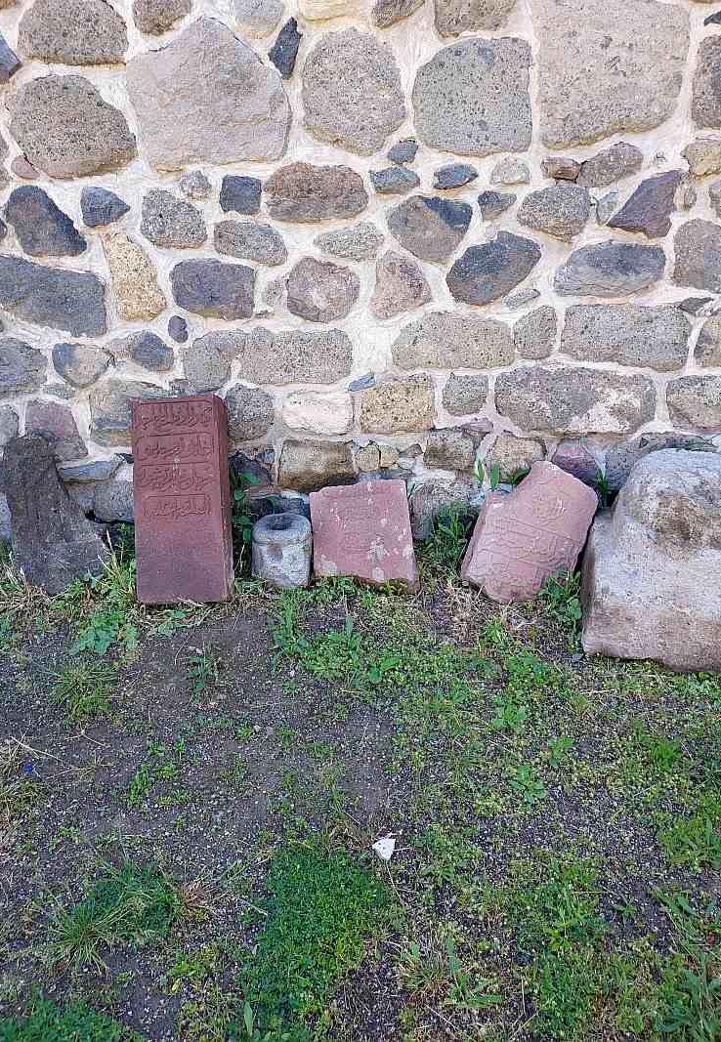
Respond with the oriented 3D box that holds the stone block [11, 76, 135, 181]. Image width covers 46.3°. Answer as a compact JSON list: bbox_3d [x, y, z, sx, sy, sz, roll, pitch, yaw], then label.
[{"bbox_3d":[-1.174,-1.634,3.517,0.521,0.368,0.219,0,20,4],"label":"stone block"}]

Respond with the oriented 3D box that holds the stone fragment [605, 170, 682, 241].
[{"bbox_3d":[1.145,-1.290,3.438,0.286,0.251,0.134,0,20,4],"label":"stone fragment"}]

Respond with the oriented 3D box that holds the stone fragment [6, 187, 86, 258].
[{"bbox_3d":[-1.184,-1.147,3.225,0.268,0.243,0.160,2,22,6],"label":"stone fragment"}]

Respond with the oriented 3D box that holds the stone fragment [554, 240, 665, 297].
[{"bbox_3d":[1.036,-1.062,3.540,0.445,0.217,0.156,0,20,4],"label":"stone fragment"}]

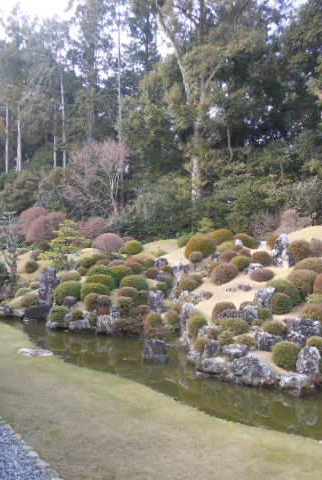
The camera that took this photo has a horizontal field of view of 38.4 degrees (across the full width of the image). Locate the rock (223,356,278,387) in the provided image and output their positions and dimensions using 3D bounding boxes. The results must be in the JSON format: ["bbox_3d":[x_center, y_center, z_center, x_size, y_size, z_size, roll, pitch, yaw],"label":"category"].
[{"bbox_3d":[1.752,2.551,9.000,1.000,0.600,0.620,1,-2,12],"label":"rock"}]

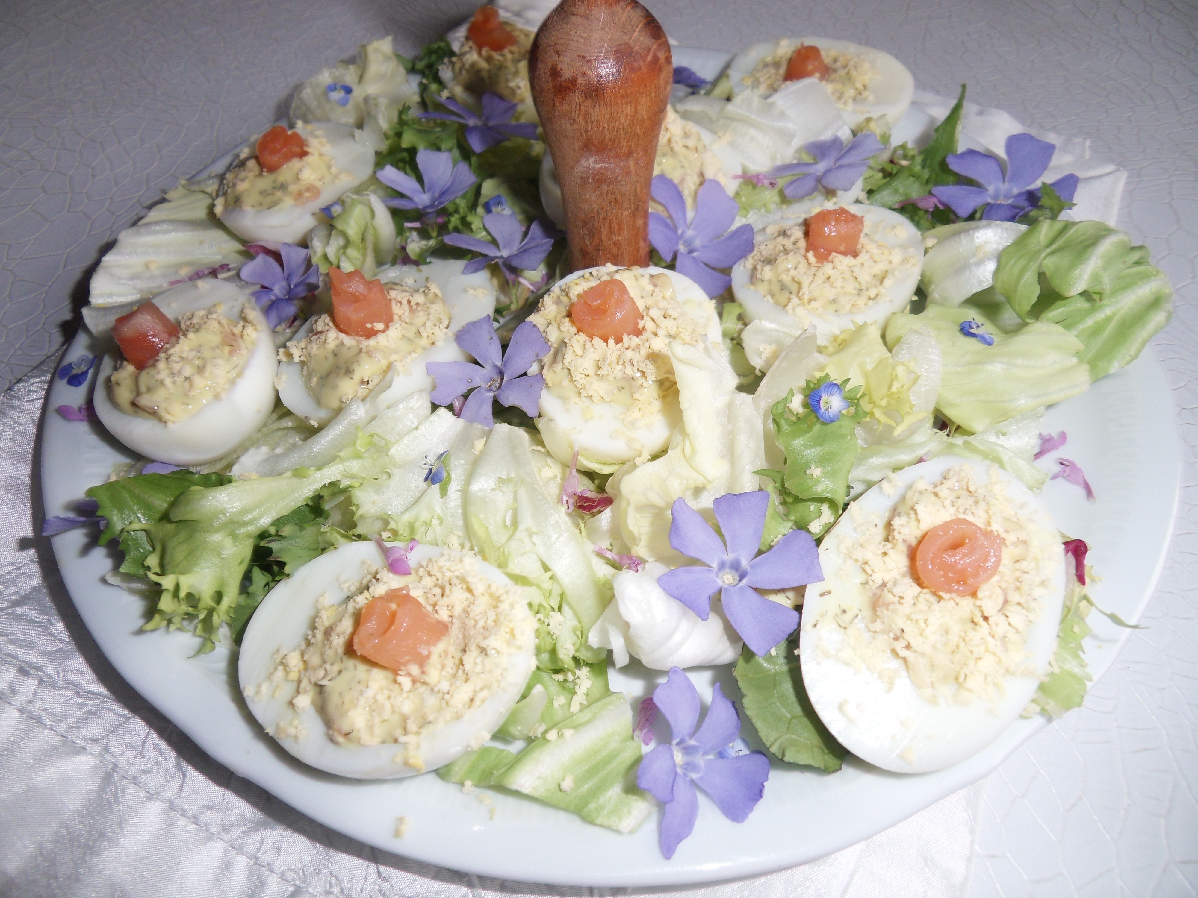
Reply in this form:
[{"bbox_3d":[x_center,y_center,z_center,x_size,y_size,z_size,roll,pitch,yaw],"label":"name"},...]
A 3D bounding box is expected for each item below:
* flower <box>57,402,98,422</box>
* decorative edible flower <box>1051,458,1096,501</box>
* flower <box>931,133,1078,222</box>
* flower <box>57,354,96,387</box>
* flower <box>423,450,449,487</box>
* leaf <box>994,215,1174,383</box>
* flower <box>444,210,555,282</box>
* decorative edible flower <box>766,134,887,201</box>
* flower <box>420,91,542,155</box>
[{"bbox_3d":[-0.122,-0.009,0.194,0.013,0.004,0.006,16,54,13],"label":"flower"},{"bbox_3d":[0.105,0.007,0.184,0.006,0.004,0.013,-14,54,-11],"label":"decorative edible flower"},{"bbox_3d":[0.109,-0.073,0.224,0.037,0.014,0.032,-4,61,5],"label":"flower"},{"bbox_3d":[-0.126,-0.019,0.201,0.009,0.004,0.009,0,52,0],"label":"flower"},{"bbox_3d":[-0.033,0.004,0.168,0.009,0.005,0.006,-56,26,0],"label":"flower"},{"bbox_3d":[0.118,-0.036,0.201,0.046,0.023,0.042,0,52,0],"label":"leaf"},{"bbox_3d":[-0.026,-0.053,0.218,0.030,0.014,0.027,-11,51,14],"label":"flower"},{"bbox_3d":[0.062,-0.077,0.226,0.030,0.011,0.027,-5,52,6],"label":"decorative edible flower"},{"bbox_3d":[-0.034,-0.090,0.234,0.034,0.010,0.032,0,52,0],"label":"flower"}]

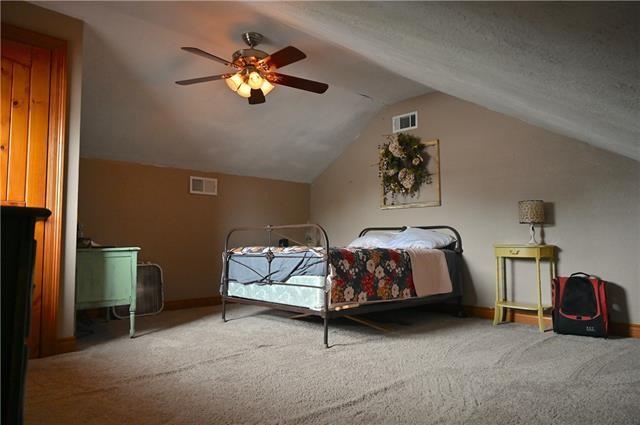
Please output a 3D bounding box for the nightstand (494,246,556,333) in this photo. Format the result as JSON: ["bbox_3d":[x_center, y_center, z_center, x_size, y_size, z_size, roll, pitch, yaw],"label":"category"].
[{"bbox_3d":[1.817,0.658,3.810,0.256,0.716,0.440,3,-5,-42],"label":"nightstand"}]

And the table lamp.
[{"bbox_3d":[1.887,0.104,3.773,0.200,0.383,0.200,3,-5,-42],"label":"table lamp"}]

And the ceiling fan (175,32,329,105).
[{"bbox_3d":[-0.537,-1.149,3.362,1.247,0.490,1.247,3,-5,-42],"label":"ceiling fan"}]

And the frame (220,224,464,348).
[{"bbox_3d":[0.266,0.602,4.278,1.920,0.906,1.499,3,-5,-42],"label":"frame"}]

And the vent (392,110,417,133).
[{"bbox_3d":[0.998,-1.063,5.029,0.023,0.203,0.356,3,-5,-42],"label":"vent"}]

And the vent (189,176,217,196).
[{"bbox_3d":[-1.382,-0.315,5.113,0.356,0.203,0.023,3,-5,-42],"label":"vent"}]

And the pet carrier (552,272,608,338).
[{"bbox_3d":[2.135,0.747,3.502,0.356,0.493,0.237,-3,-5,35],"label":"pet carrier"}]

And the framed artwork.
[{"bbox_3d":[1.019,-0.414,4.952,0.038,0.731,0.842,3,-5,-42],"label":"framed artwork"}]

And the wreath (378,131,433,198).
[{"bbox_3d":[0.960,-0.514,4.916,0.153,0.673,0.673,3,-5,-42],"label":"wreath"}]

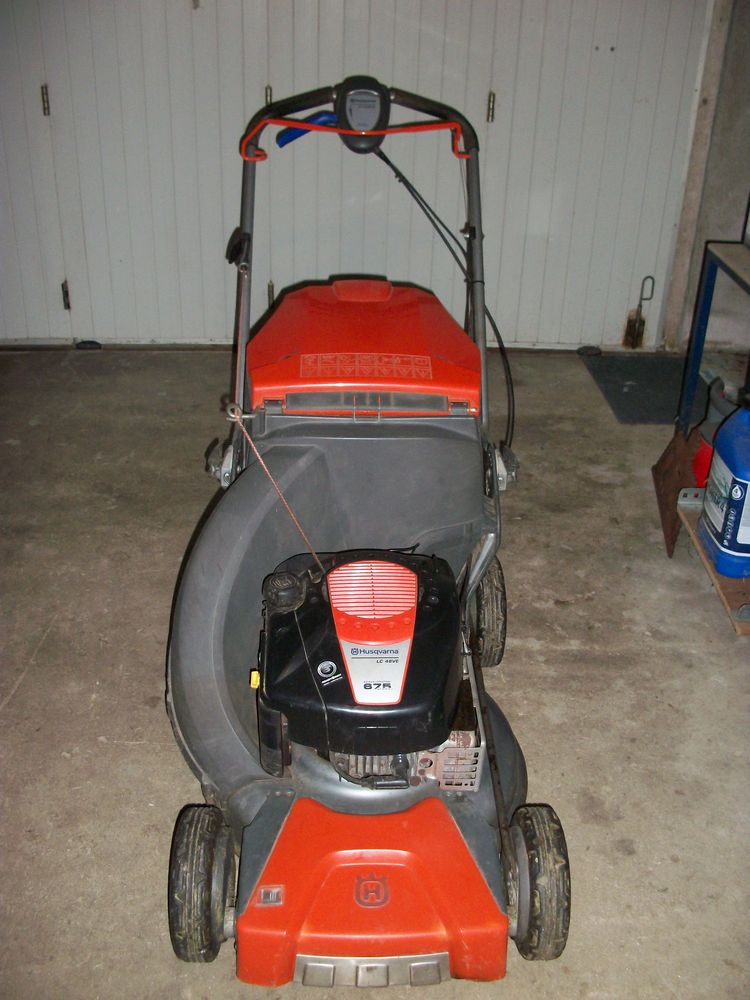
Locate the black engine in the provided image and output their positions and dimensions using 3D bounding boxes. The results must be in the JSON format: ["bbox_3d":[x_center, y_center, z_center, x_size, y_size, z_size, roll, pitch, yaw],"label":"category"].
[{"bbox_3d":[-0.015,0.248,1.486,0.295,0.230,0.340,1,26,-2],"label":"black engine"}]

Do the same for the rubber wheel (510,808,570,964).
[{"bbox_3d":[0.225,0.527,1.400,0.052,0.202,0.202,1,26,-2],"label":"rubber wheel"}]

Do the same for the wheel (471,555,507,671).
[{"bbox_3d":[0.220,0.220,2.012,0.052,0.224,0.224,1,26,-2],"label":"wheel"}]

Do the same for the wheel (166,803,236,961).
[{"bbox_3d":[-0.242,0.520,1.380,0.052,0.202,0.202,1,26,-2],"label":"wheel"}]

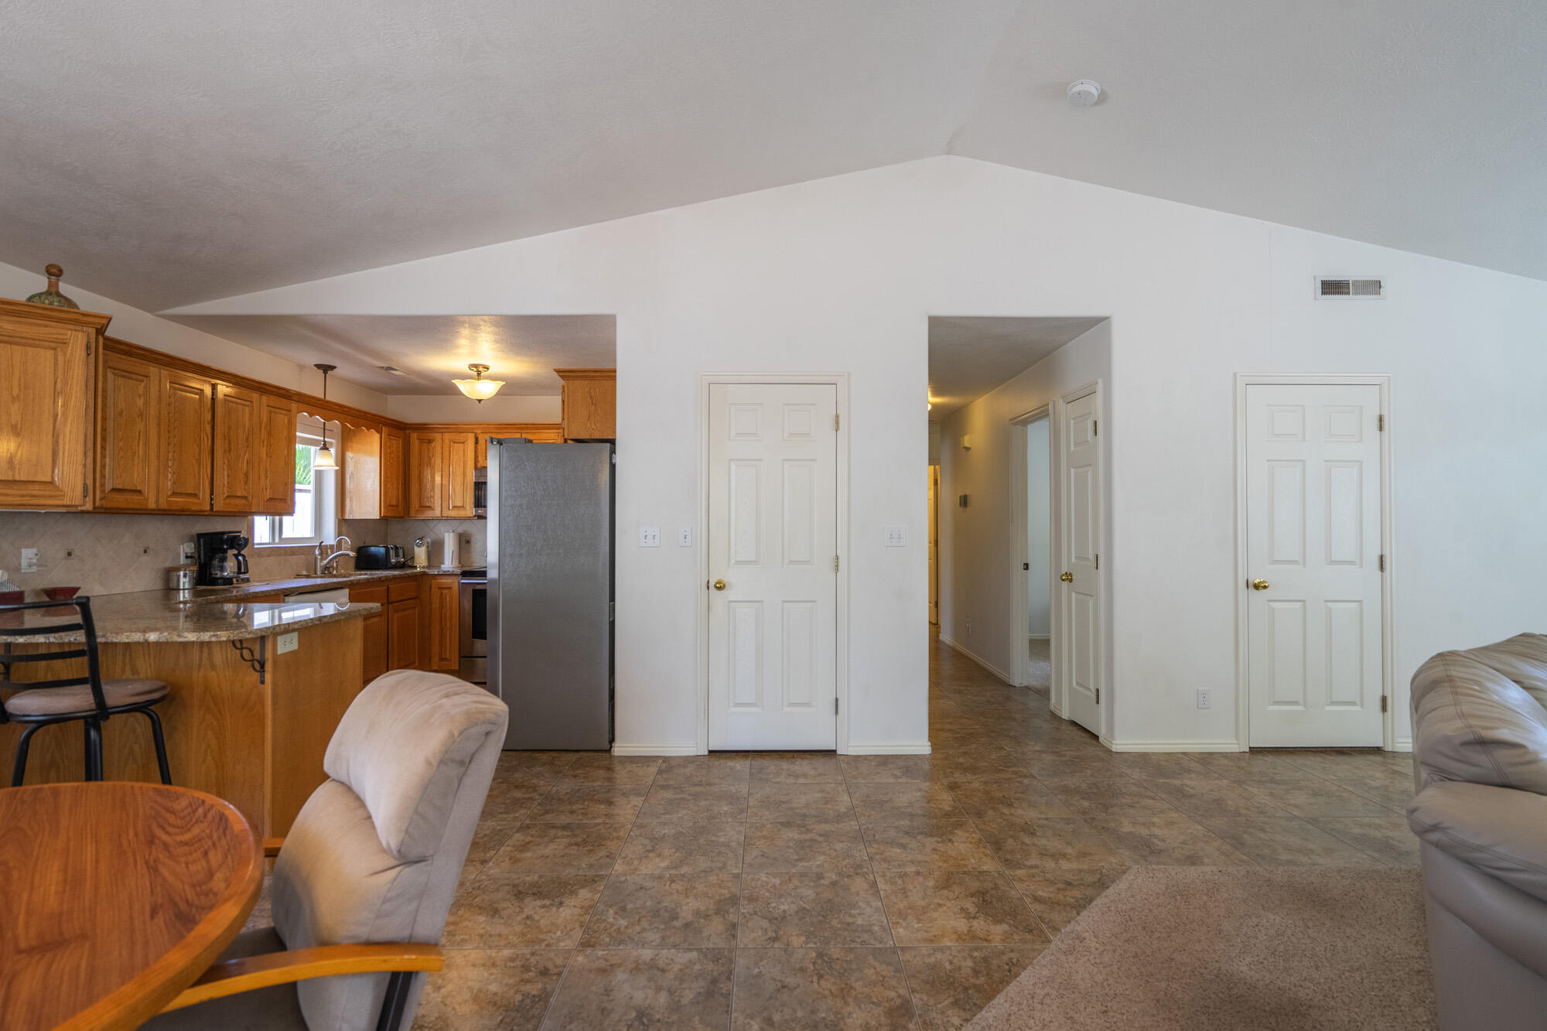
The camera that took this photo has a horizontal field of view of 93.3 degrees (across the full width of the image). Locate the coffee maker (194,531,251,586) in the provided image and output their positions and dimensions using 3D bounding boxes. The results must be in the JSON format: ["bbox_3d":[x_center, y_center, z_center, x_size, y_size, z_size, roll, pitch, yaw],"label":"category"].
[{"bbox_3d":[-3.318,0.264,4.405,0.220,0.330,0.175,0,-1,-15],"label":"coffee maker"}]

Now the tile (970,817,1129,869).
[{"bbox_3d":[1.086,1.316,2.930,0.474,0.012,0.474,0,-1,0],"label":"tile"}]

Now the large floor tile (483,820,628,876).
[{"bbox_3d":[-0.821,1.298,2.857,0.471,0.010,0.464,0,-1,0],"label":"large floor tile"}]

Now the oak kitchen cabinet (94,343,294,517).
[{"bbox_3d":[-3.282,-0.390,4.071,0.320,0.775,1.390,0,-1,0],"label":"oak kitchen cabinet"}]

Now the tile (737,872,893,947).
[{"bbox_3d":[0.131,1.310,2.444,0.474,0.012,0.474,0,-1,0],"label":"tile"}]

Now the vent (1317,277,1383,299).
[{"bbox_3d":[3.228,-1.274,4.079,0.398,0.131,0.020,0,-1,0],"label":"vent"}]

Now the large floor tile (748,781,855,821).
[{"bbox_3d":[0.124,1.325,3.402,0.474,0.012,0.474,0,-1,0],"label":"large floor tile"}]

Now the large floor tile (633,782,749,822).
[{"bbox_3d":[-0.355,1.326,3.399,0.474,0.012,0.474,0,-1,0],"label":"large floor tile"}]

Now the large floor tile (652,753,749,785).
[{"bbox_3d":[-0.363,1.345,3.873,0.481,0.010,0.431,0,-1,0],"label":"large floor tile"}]

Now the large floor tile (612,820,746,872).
[{"bbox_3d":[-0.347,1.298,2.860,0.471,0.010,0.464,0,-1,0],"label":"large floor tile"}]

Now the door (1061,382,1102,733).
[{"bbox_3d":[1.933,0.287,4.521,0.040,2.032,0.452,0,-1,0],"label":"door"}]

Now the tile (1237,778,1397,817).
[{"bbox_3d":[2.492,1.304,3.344,0.471,0.010,0.464,0,-1,0],"label":"tile"}]

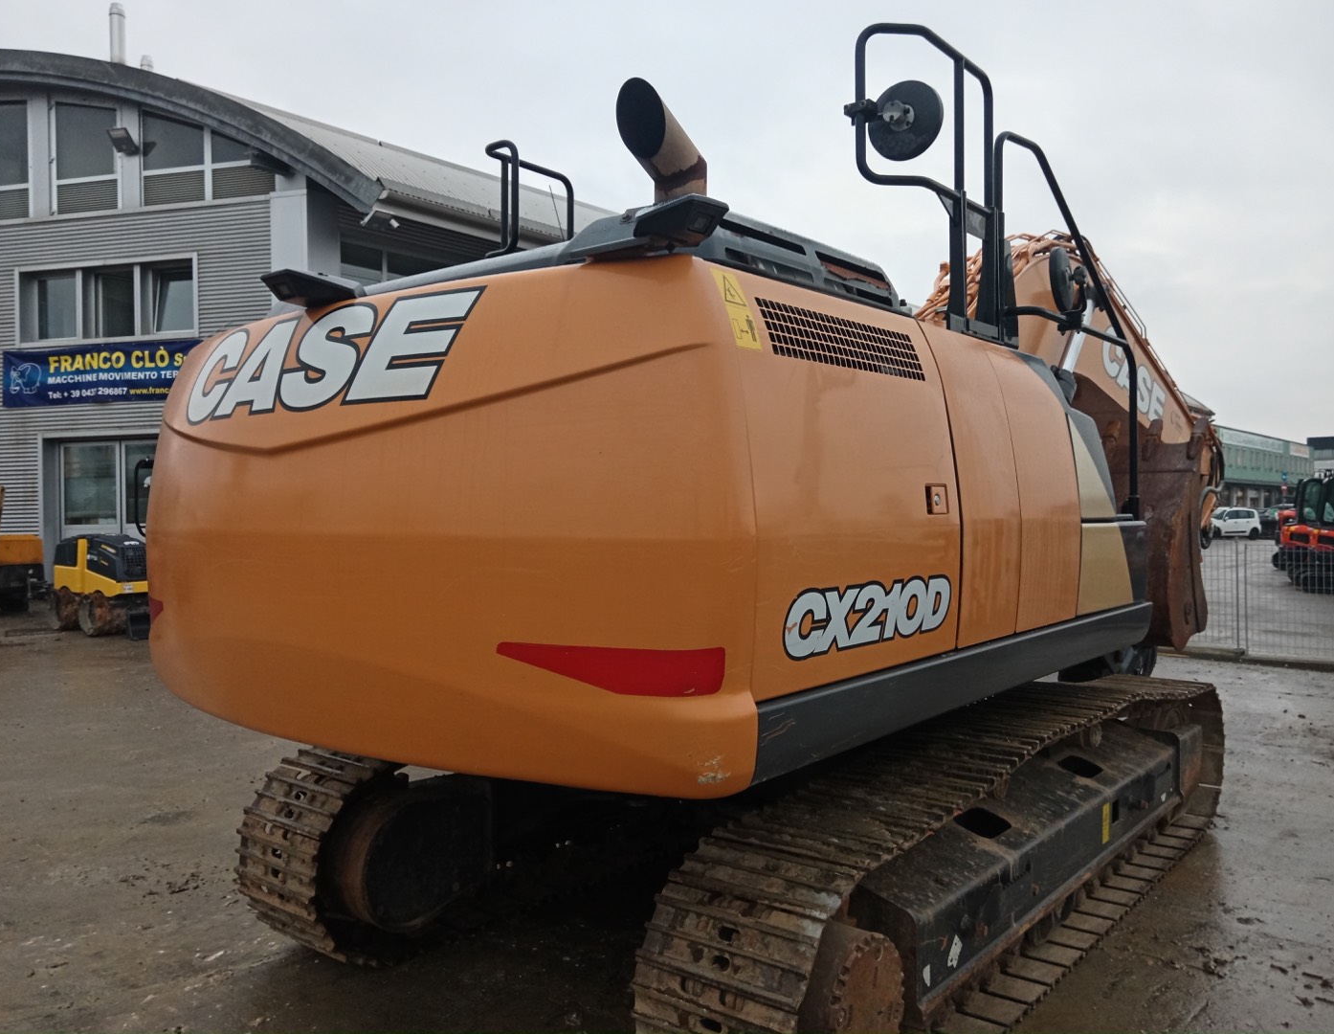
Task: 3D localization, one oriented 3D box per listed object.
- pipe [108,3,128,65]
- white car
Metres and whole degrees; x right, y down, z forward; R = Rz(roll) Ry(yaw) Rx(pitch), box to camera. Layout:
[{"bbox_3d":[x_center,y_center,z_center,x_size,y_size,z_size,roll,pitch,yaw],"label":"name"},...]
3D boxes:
[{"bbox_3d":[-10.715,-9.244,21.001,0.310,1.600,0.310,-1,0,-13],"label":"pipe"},{"bbox_3d":[27.900,0.340,54.100,4.080,1.630,1.740,-1,0,-22],"label":"white car"}]

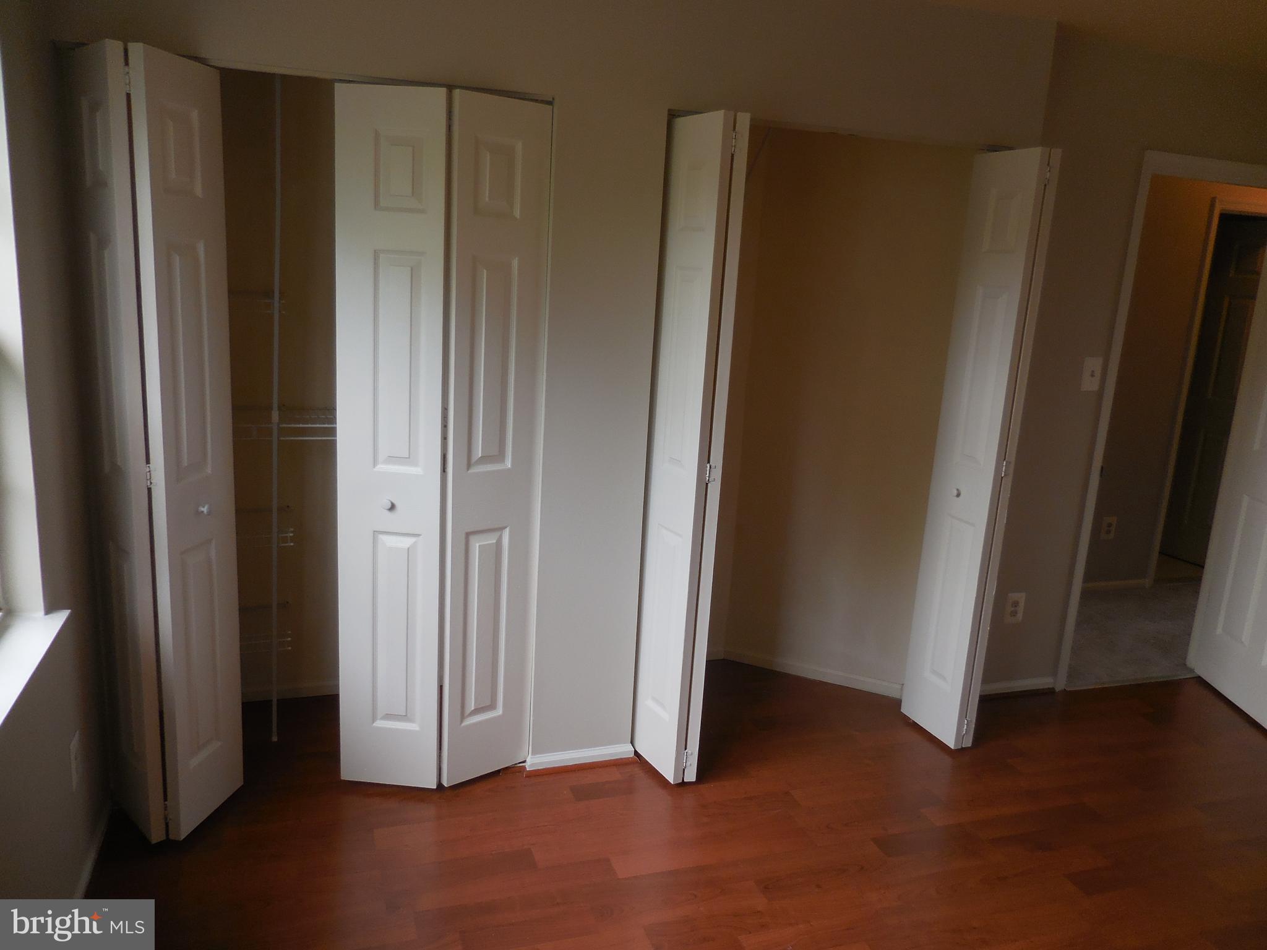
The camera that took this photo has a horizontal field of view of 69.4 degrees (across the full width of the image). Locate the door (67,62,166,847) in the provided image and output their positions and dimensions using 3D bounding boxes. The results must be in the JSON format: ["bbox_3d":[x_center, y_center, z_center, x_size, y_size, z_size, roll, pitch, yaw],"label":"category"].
[{"bbox_3d":[-1.312,-0.020,2.347,0.036,2.000,0.290,-8,17,-43],"label":"door"}]

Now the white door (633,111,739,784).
[{"bbox_3d":[0.132,-0.031,2.775,0.035,1.990,0.280,-4,14,-29],"label":"white door"}]

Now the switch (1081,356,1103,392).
[{"bbox_3d":[1.712,-0.374,3.409,0.076,0.120,0.009,-1,13,-18],"label":"switch"}]

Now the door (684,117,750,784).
[{"bbox_3d":[0.231,-0.031,2.813,0.036,2.000,0.255,2,12,-5],"label":"door"}]

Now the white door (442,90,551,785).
[{"bbox_3d":[-0.407,-0.039,2.678,0.290,2.000,0.036,-7,16,-39],"label":"white door"}]

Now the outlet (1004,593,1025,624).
[{"bbox_3d":[1.481,0.519,3.545,0.076,0.118,0.009,-1,13,-18],"label":"outlet"}]

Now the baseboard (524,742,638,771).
[{"bbox_3d":[-0.169,0.920,2.967,0.360,0.056,0.015,-1,13,-18],"label":"baseboard"}]

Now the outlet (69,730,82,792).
[{"bbox_3d":[-1.379,0.712,2.274,0.009,0.122,0.077,-1,13,-18],"label":"outlet"}]

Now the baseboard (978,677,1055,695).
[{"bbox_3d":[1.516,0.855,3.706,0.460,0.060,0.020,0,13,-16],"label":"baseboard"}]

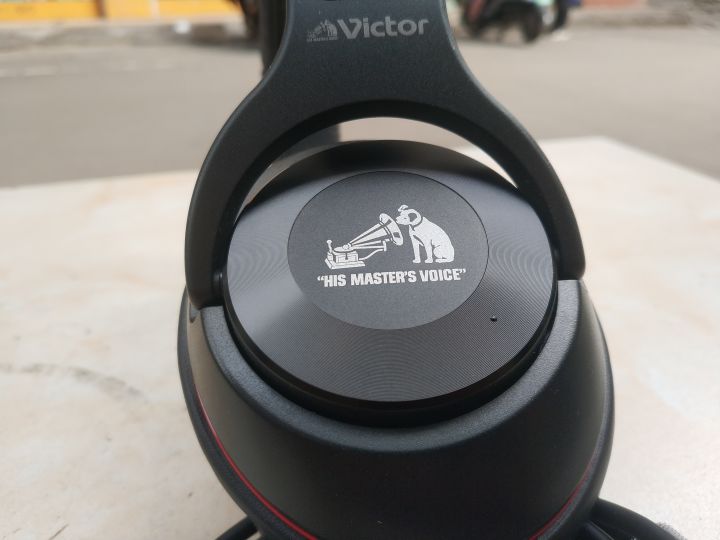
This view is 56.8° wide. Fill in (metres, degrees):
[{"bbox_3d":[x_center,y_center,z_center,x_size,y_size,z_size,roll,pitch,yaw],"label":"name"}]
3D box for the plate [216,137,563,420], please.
[{"bbox_3d":[0.005,-0.002,0.115,0.054,0.008,0.054,-3,54,1],"label":"plate"}]

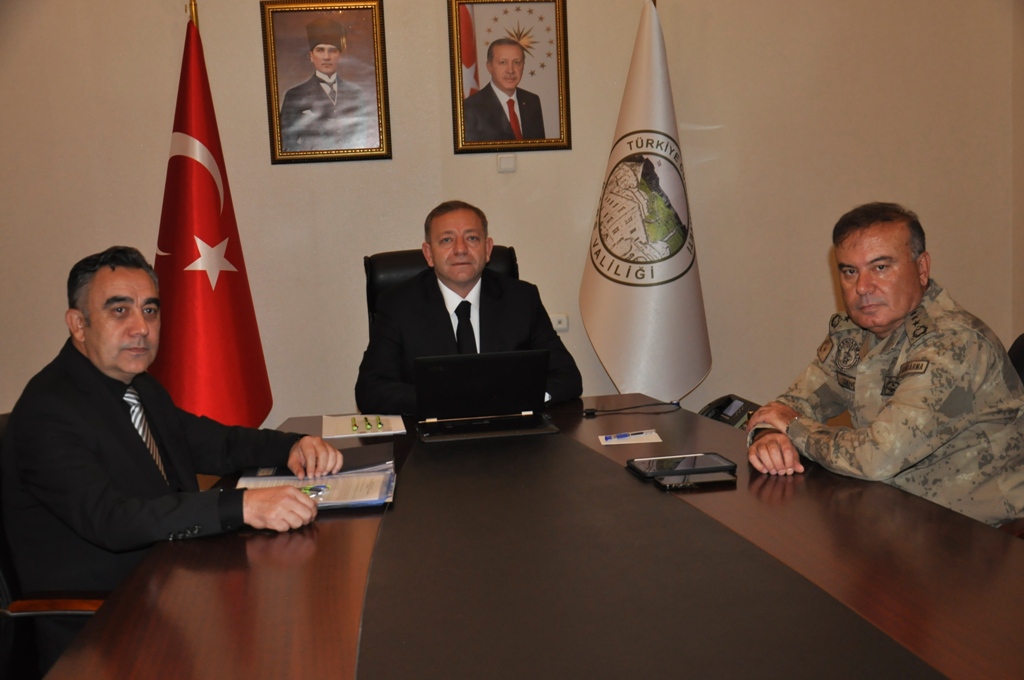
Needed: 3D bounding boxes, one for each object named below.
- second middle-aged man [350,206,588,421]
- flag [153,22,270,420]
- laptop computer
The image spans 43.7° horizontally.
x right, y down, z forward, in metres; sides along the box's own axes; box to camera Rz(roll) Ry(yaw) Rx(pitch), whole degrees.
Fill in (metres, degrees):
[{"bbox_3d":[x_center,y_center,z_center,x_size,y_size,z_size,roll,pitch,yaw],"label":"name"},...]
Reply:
[{"bbox_3d":[-0.108,0.277,3.542,0.610,1.310,0.740,-3,7,-6],"label":"second middle-aged man"},{"bbox_3d":[-1.210,-0.398,4.946,0.510,1.680,0.300,-4,7,-10],"label":"flag"},{"bbox_3d":[-0.073,0.120,3.220,0.335,0.200,0.320,-4,7,-9],"label":"laptop computer"}]

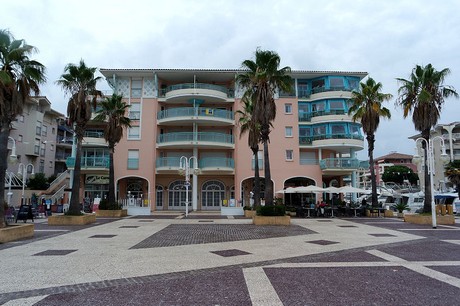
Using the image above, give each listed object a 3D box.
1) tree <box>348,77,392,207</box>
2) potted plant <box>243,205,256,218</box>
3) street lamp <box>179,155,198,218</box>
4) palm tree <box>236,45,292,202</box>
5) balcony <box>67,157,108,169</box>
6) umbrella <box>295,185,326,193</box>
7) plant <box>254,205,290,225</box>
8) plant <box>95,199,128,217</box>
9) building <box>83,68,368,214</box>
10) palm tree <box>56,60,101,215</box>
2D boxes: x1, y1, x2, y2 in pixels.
[{"bbox_3d":[13.930,-1.117,29.703,4.300,13.200,4.300,0,-8,0],"label":"tree"},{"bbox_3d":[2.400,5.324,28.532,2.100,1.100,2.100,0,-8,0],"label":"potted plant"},{"bbox_3d":[-3.774,3.066,28.343,2.000,5.550,0.500,0,-8,0],"label":"street lamp"},{"bbox_3d":[2.729,-1.737,22.724,4.300,12.600,4.300,0,-8,0],"label":"palm tree"},{"bbox_3d":[-15.067,0.950,32.396,4.100,1.300,1.500,0,-8,-2],"label":"balcony"},{"bbox_3d":[7.374,4.403,27.964,2.600,2.800,2.600,0,-8,0],"label":"umbrella"},{"bbox_3d":[2.963,4.358,21.716,2.400,1.250,2.300,0,-8,0],"label":"plant"},{"bbox_3d":[-11.050,5.148,29.063,2.350,1.600,2.300,0,-8,0],"label":"plant"},{"bbox_3d":[-0.400,-0.526,38.064,29.800,15.400,13.000,0,-8,-2],"label":"building"},{"bbox_3d":[-10.320,-1.104,20.871,3.000,10.400,3.000,0,-8,0],"label":"palm tree"}]

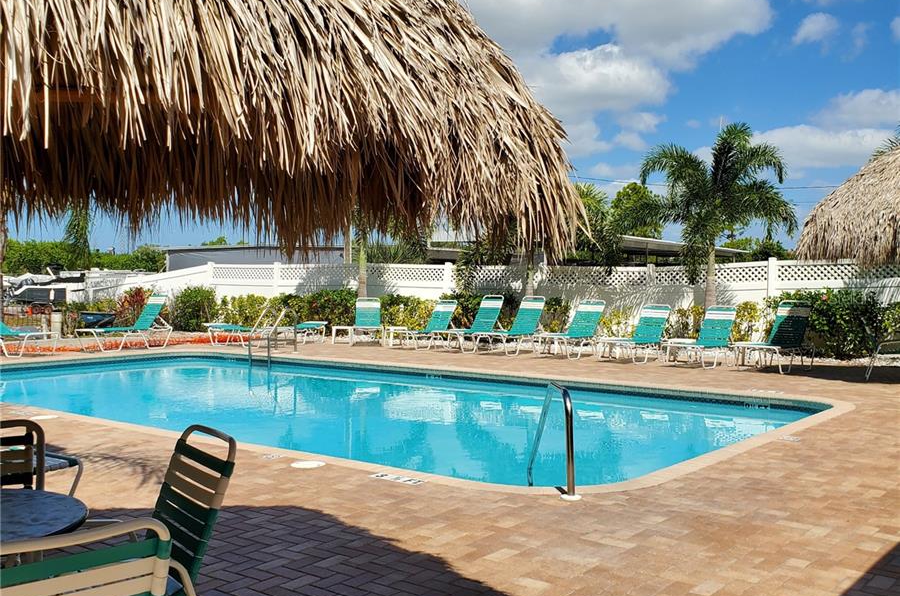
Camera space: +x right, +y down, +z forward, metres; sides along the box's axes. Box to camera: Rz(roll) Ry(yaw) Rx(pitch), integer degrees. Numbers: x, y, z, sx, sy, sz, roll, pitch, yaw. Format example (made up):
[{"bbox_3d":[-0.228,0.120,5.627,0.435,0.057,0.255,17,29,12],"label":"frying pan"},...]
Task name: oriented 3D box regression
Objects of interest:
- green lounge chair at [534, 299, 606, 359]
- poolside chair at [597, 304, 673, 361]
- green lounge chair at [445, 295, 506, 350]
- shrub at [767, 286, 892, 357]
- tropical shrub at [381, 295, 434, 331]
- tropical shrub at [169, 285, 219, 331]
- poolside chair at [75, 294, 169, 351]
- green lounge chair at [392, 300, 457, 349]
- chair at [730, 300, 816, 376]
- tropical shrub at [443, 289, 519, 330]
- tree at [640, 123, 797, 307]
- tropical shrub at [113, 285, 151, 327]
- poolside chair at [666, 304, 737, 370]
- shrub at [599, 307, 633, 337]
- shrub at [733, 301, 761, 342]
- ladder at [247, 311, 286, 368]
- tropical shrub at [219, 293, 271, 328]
[{"bbox_3d":[2.433,0.608,17.558,0.660,1.054,1.680,2,2,40],"label":"green lounge chair"},{"bbox_3d":[3.163,0.602,15.229,0.630,0.940,1.630,1,2,40],"label":"poolside chair"},{"bbox_3d":[0.404,0.489,17.271,0.630,1.050,1.630,1,2,39],"label":"green lounge chair"},{"bbox_3d":[6.893,0.494,16.500,2.088,1.300,1.271,1,1,35],"label":"shrub"},{"bbox_3d":[-0.990,0.449,21.000,1.195,1.014,0.944,1,1,35],"label":"tropical shrub"},{"bbox_3d":[-6.517,0.292,22.900,1.169,1.169,1.118,1,1,35],"label":"tropical shrub"},{"bbox_3d":[-6.335,0.443,17.555,0.630,1.100,1.630,1,2,42],"label":"poolside chair"},{"bbox_3d":[-0.431,0.575,19.438,0.660,0.985,1.680,2,2,44],"label":"green lounge chair"},{"bbox_3d":[5.571,0.639,15.271,0.660,1.147,1.680,2,2,41],"label":"chair"},{"bbox_3d":[0.669,0.415,19.217,1.600,1.100,1.050,1,2,38],"label":"tropical shrub"},{"bbox_3d":[5.133,-1.174,17.175,2.950,4.380,2.800,1,2,17],"label":"tree"},{"bbox_3d":[-7.301,0.346,20.916,0.900,1.100,0.850,0,1,0],"label":"tropical shrub"},{"bbox_3d":[4.554,0.657,16.067,0.660,1.059,1.680,2,2,41],"label":"poolside chair"},{"bbox_3d":[3.360,0.579,18.300,0.676,0.812,0.621,1,1,35],"label":"shrub"},{"bbox_3d":[5.549,0.544,16.919,0.550,0.980,0.550,0,1,0],"label":"shrub"},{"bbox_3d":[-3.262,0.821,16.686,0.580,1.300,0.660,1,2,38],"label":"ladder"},{"bbox_3d":[-5.107,0.385,22.400,1.228,0.994,0.969,1,1,35],"label":"tropical shrub"}]

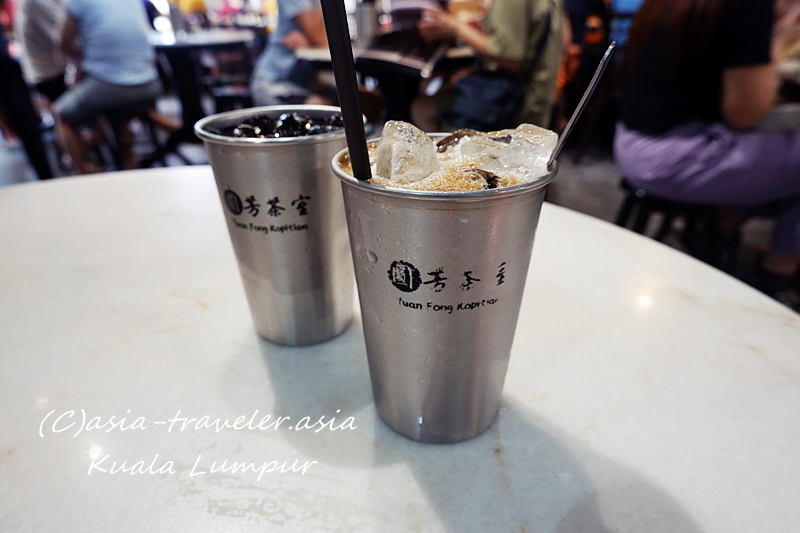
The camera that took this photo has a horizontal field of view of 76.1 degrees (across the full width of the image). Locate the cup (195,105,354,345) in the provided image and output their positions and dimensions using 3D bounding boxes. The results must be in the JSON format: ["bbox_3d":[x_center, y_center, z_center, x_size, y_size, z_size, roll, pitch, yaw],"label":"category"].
[{"bbox_3d":[-0.060,-0.022,0.294,0.089,0.123,0.089,-1,25,0],"label":"cup"}]

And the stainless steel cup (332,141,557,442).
[{"bbox_3d":[0.018,0.012,0.228,0.089,0.123,0.089,-1,25,0],"label":"stainless steel cup"}]

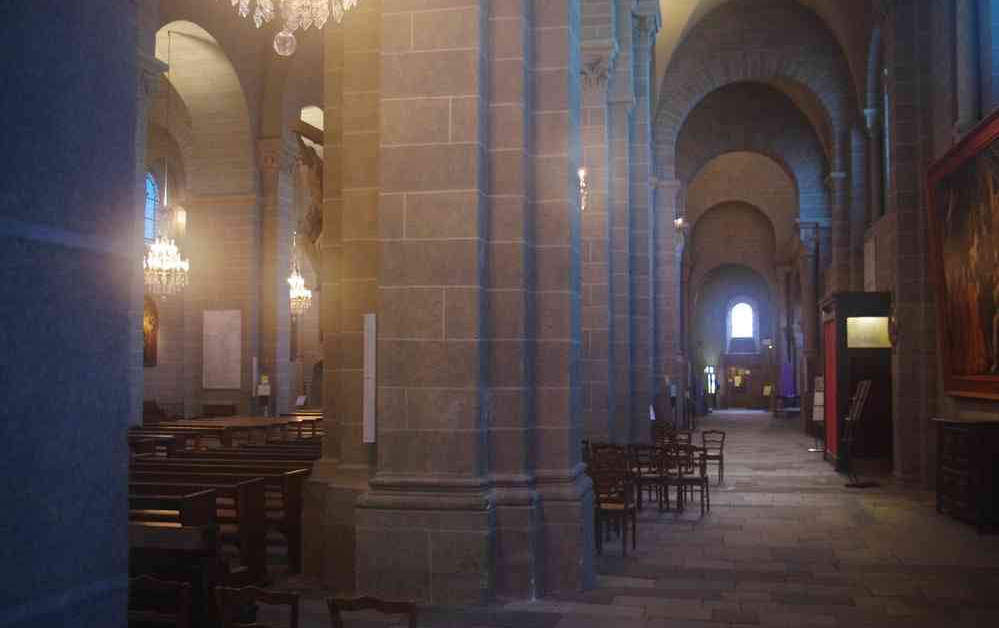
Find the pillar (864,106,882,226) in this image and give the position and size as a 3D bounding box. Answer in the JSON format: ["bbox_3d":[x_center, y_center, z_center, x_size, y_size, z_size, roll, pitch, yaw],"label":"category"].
[{"bbox_3d":[7.517,-2.966,18.956,0.340,2.350,0.340,-1,-3,12],"label":"pillar"}]

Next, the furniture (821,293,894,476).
[{"bbox_3d":[6.355,1.219,16.598,1.100,3.000,2.300,-1,-3,12],"label":"furniture"}]

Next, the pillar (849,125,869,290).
[{"bbox_3d":[7.382,-0.499,19.350,0.370,6.750,0.380,-1,-3,12],"label":"pillar"}]

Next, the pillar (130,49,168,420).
[{"bbox_3d":[-6.492,-0.922,16.394,0.750,7.200,0.800,-1,-3,12],"label":"pillar"}]

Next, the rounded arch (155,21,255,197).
[{"bbox_3d":[-7.181,-4.402,19.720,1.800,3.050,5.300,-1,-3,12],"label":"rounded arch"}]

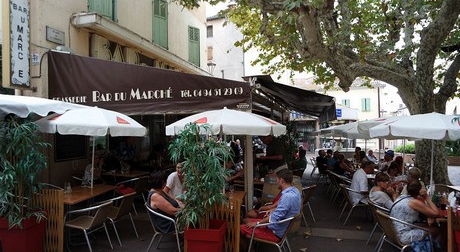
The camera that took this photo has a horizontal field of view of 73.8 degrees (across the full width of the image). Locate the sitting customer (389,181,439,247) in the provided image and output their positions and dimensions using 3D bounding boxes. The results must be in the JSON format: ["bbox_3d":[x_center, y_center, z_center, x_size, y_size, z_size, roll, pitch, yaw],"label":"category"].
[{"bbox_3d":[2.400,1.240,3.886,0.780,1.170,0.480,0,-3,2],"label":"sitting customer"}]

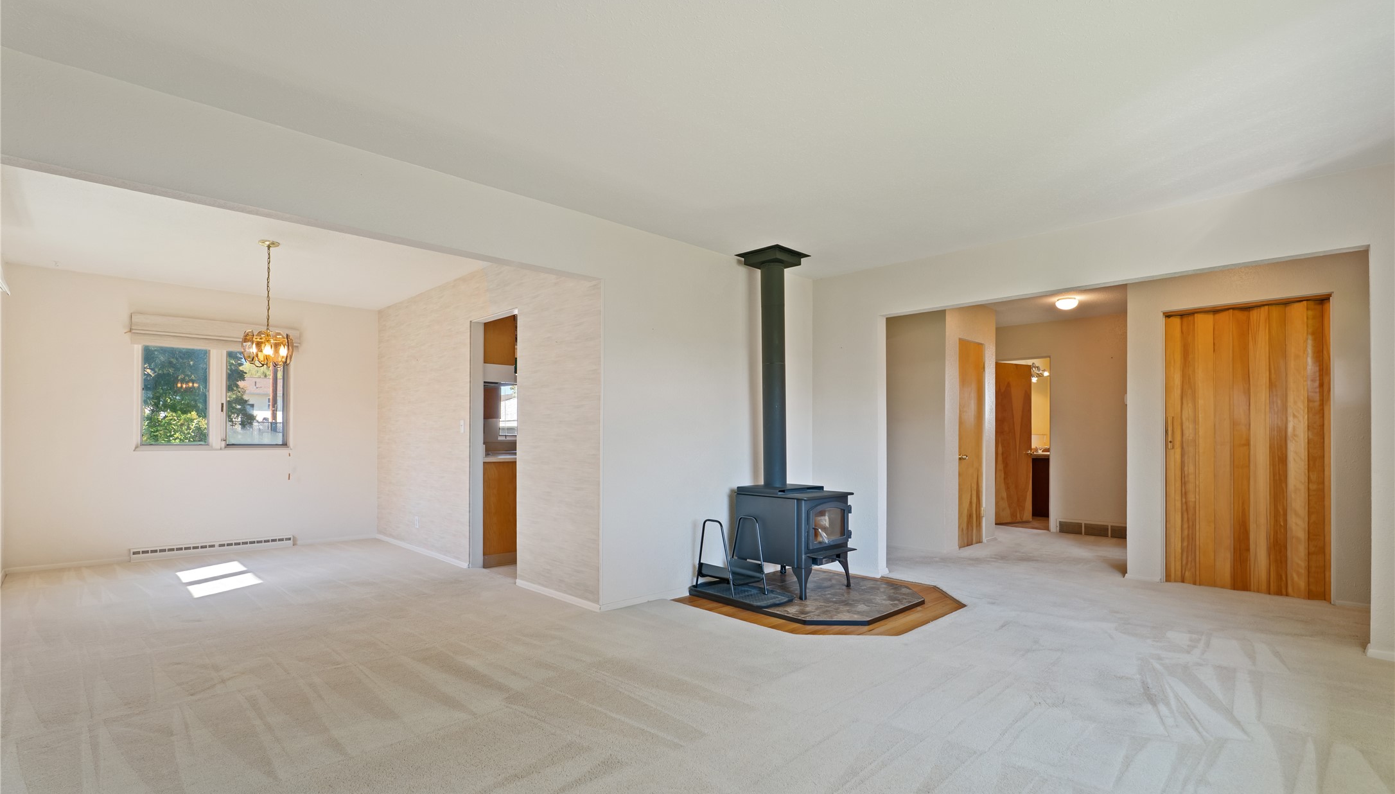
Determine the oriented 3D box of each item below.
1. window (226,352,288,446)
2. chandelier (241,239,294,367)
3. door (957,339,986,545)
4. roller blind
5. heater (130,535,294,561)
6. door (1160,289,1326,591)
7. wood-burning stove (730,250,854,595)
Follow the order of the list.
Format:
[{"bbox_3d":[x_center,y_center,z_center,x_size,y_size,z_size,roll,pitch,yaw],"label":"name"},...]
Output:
[{"bbox_3d":[-4.246,-0.003,5.991,0.527,0.964,0.070,2,-3,-41],"label":"window"},{"bbox_3d":[-3.043,-0.664,4.394,0.371,0.902,0.371,2,-3,-41],"label":"chandelier"},{"bbox_3d":[2.812,0.476,6.343,0.575,2.090,0.045,2,-3,-41],"label":"door"},{"bbox_3d":[-4.410,-0.572,5.753,1.242,0.237,0.085,2,-3,-41],"label":"roller blind"},{"bbox_3d":[-4.441,1.394,5.739,1.190,0.102,0.055,2,-3,-41],"label":"heater"},{"bbox_3d":[3.944,0.377,4.489,0.898,2.080,0.080,-2,-3,44],"label":"door"},{"bbox_3d":[0.714,0.144,4.455,0.635,2.422,0.800,3,-3,-44],"label":"wood-burning stove"}]

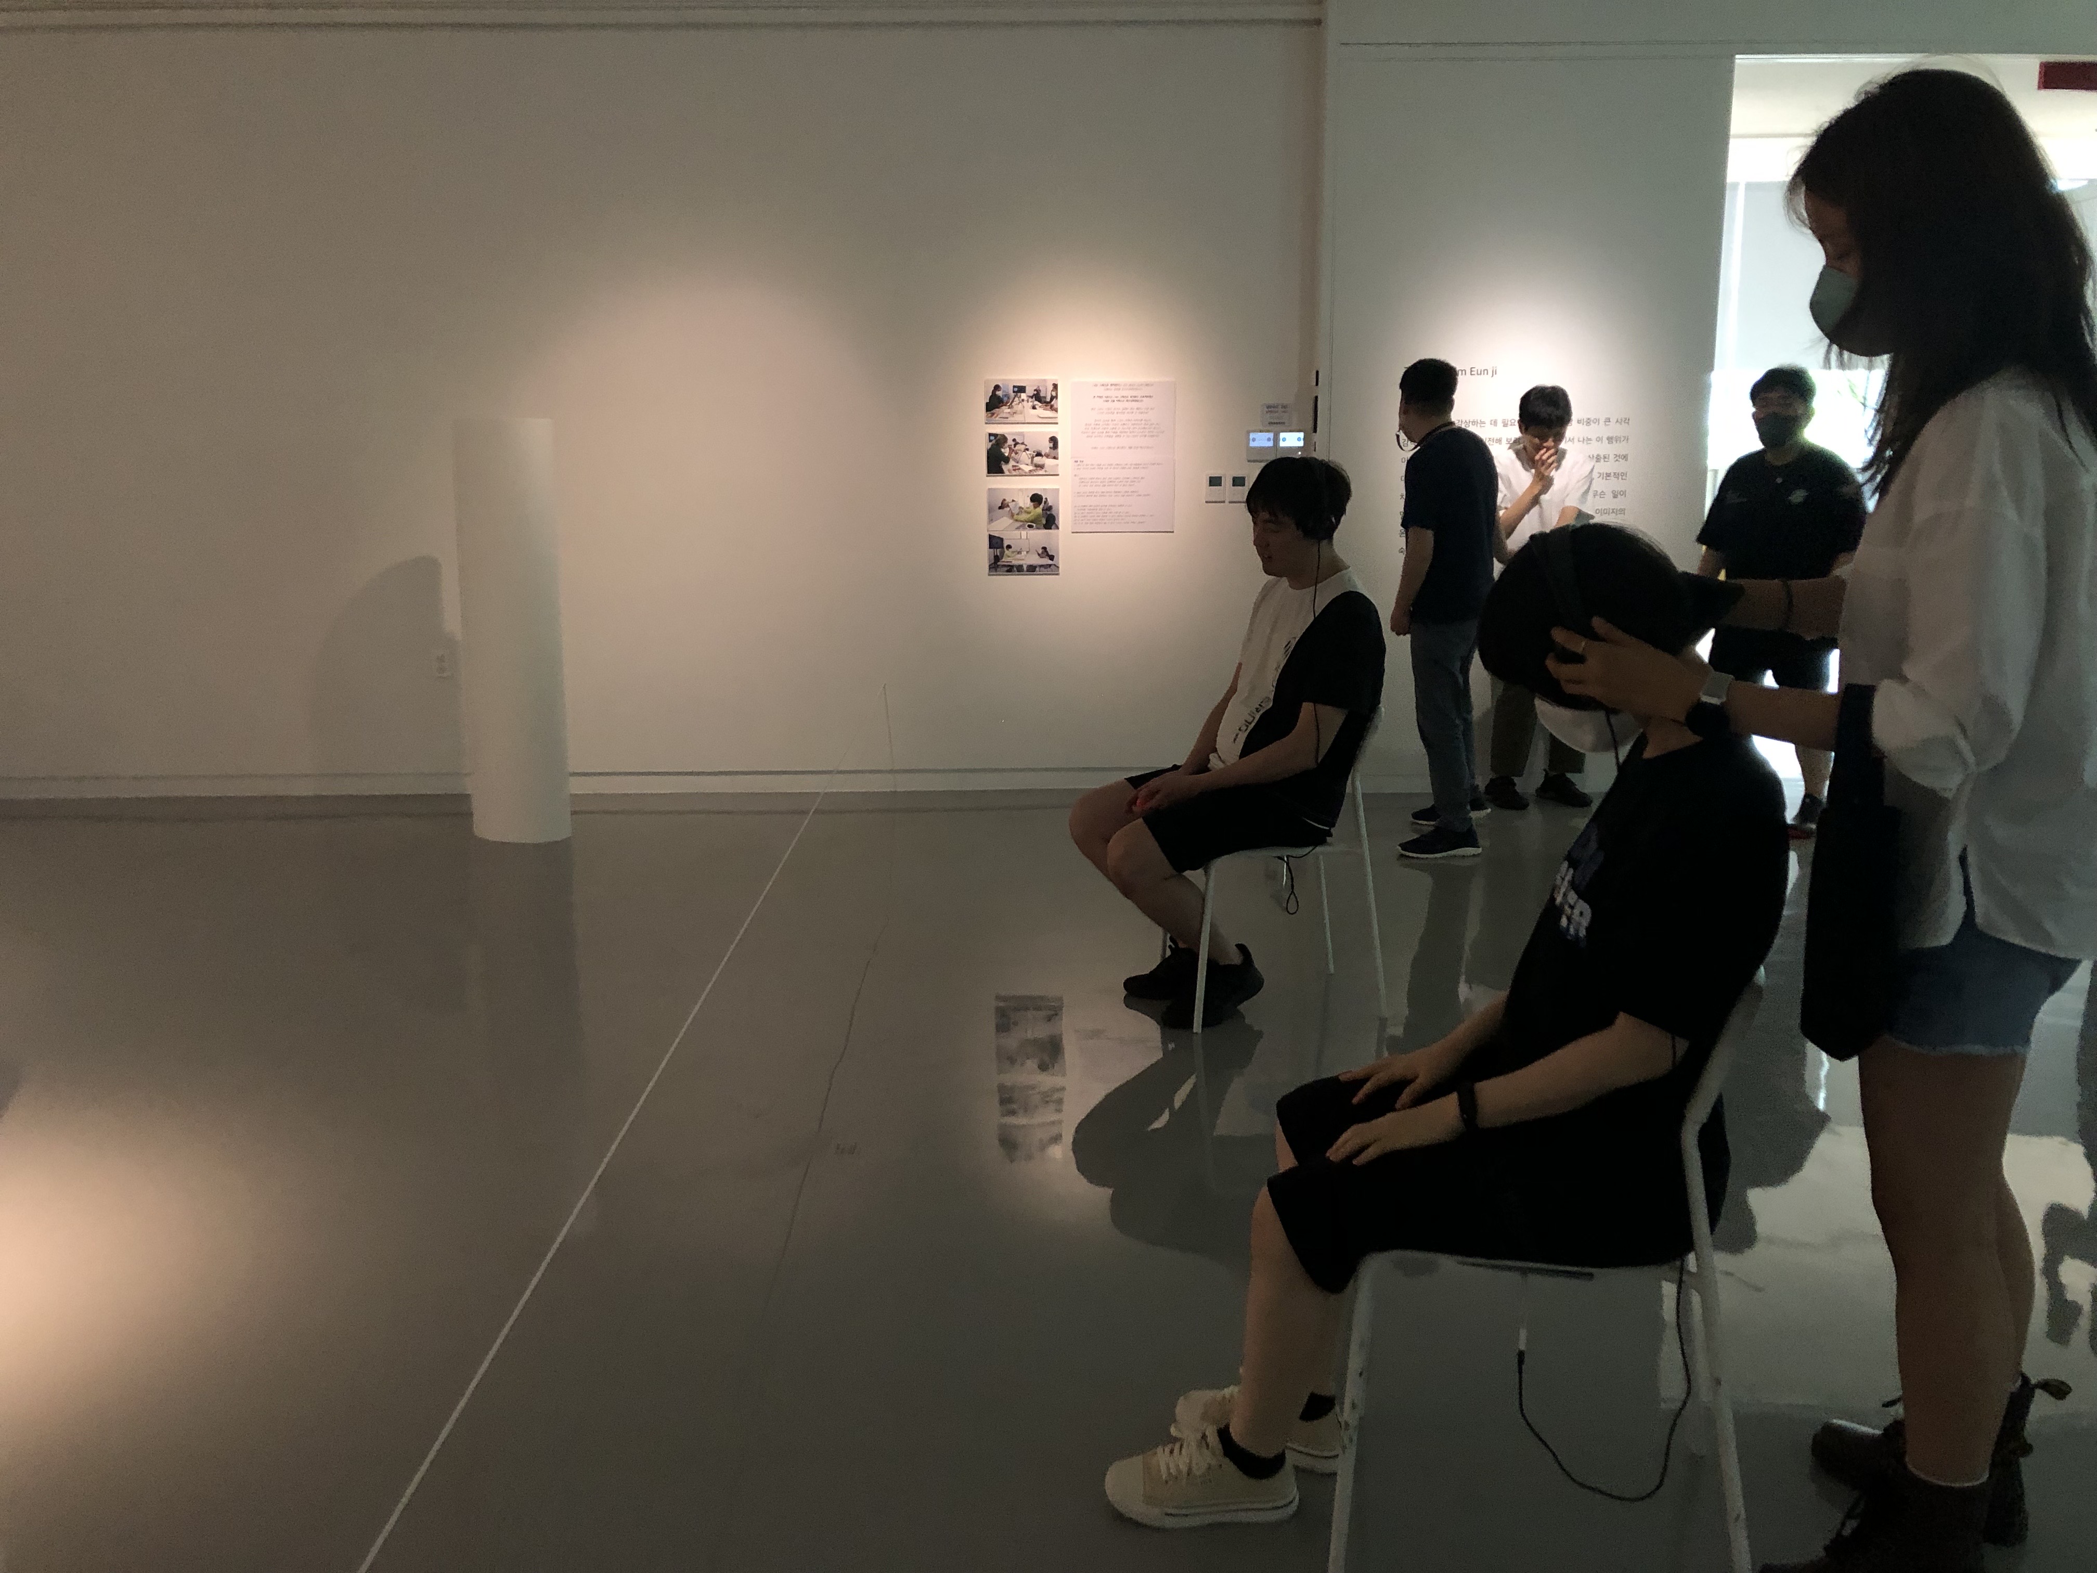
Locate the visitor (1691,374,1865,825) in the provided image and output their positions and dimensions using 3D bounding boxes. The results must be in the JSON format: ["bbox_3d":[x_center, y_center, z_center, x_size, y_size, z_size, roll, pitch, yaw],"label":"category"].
[{"bbox_3d":[2.725,-0.689,6.305,0.600,1.710,0.360,5,11,28],"label":"visitor"}]

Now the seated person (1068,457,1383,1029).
[{"bbox_3d":[0.445,-0.115,4.105,0.760,1.335,0.490,-2,10,-12],"label":"seated person"}]

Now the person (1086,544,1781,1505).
[{"bbox_3d":[0.456,0.304,2.012,0.760,1.230,0.480,2,10,9],"label":"person"}]

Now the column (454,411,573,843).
[{"bbox_3d":[-1.957,-0.562,6.186,0.365,1.500,0.365,0,10,0],"label":"column"}]

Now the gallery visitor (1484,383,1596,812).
[{"bbox_3d":[1.993,-0.759,6.821,0.480,1.670,0.370,-3,10,-17],"label":"gallery visitor"}]

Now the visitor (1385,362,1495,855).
[{"bbox_3d":[1.416,-0.658,6.098,0.380,1.720,0.500,7,12,33],"label":"visitor"}]

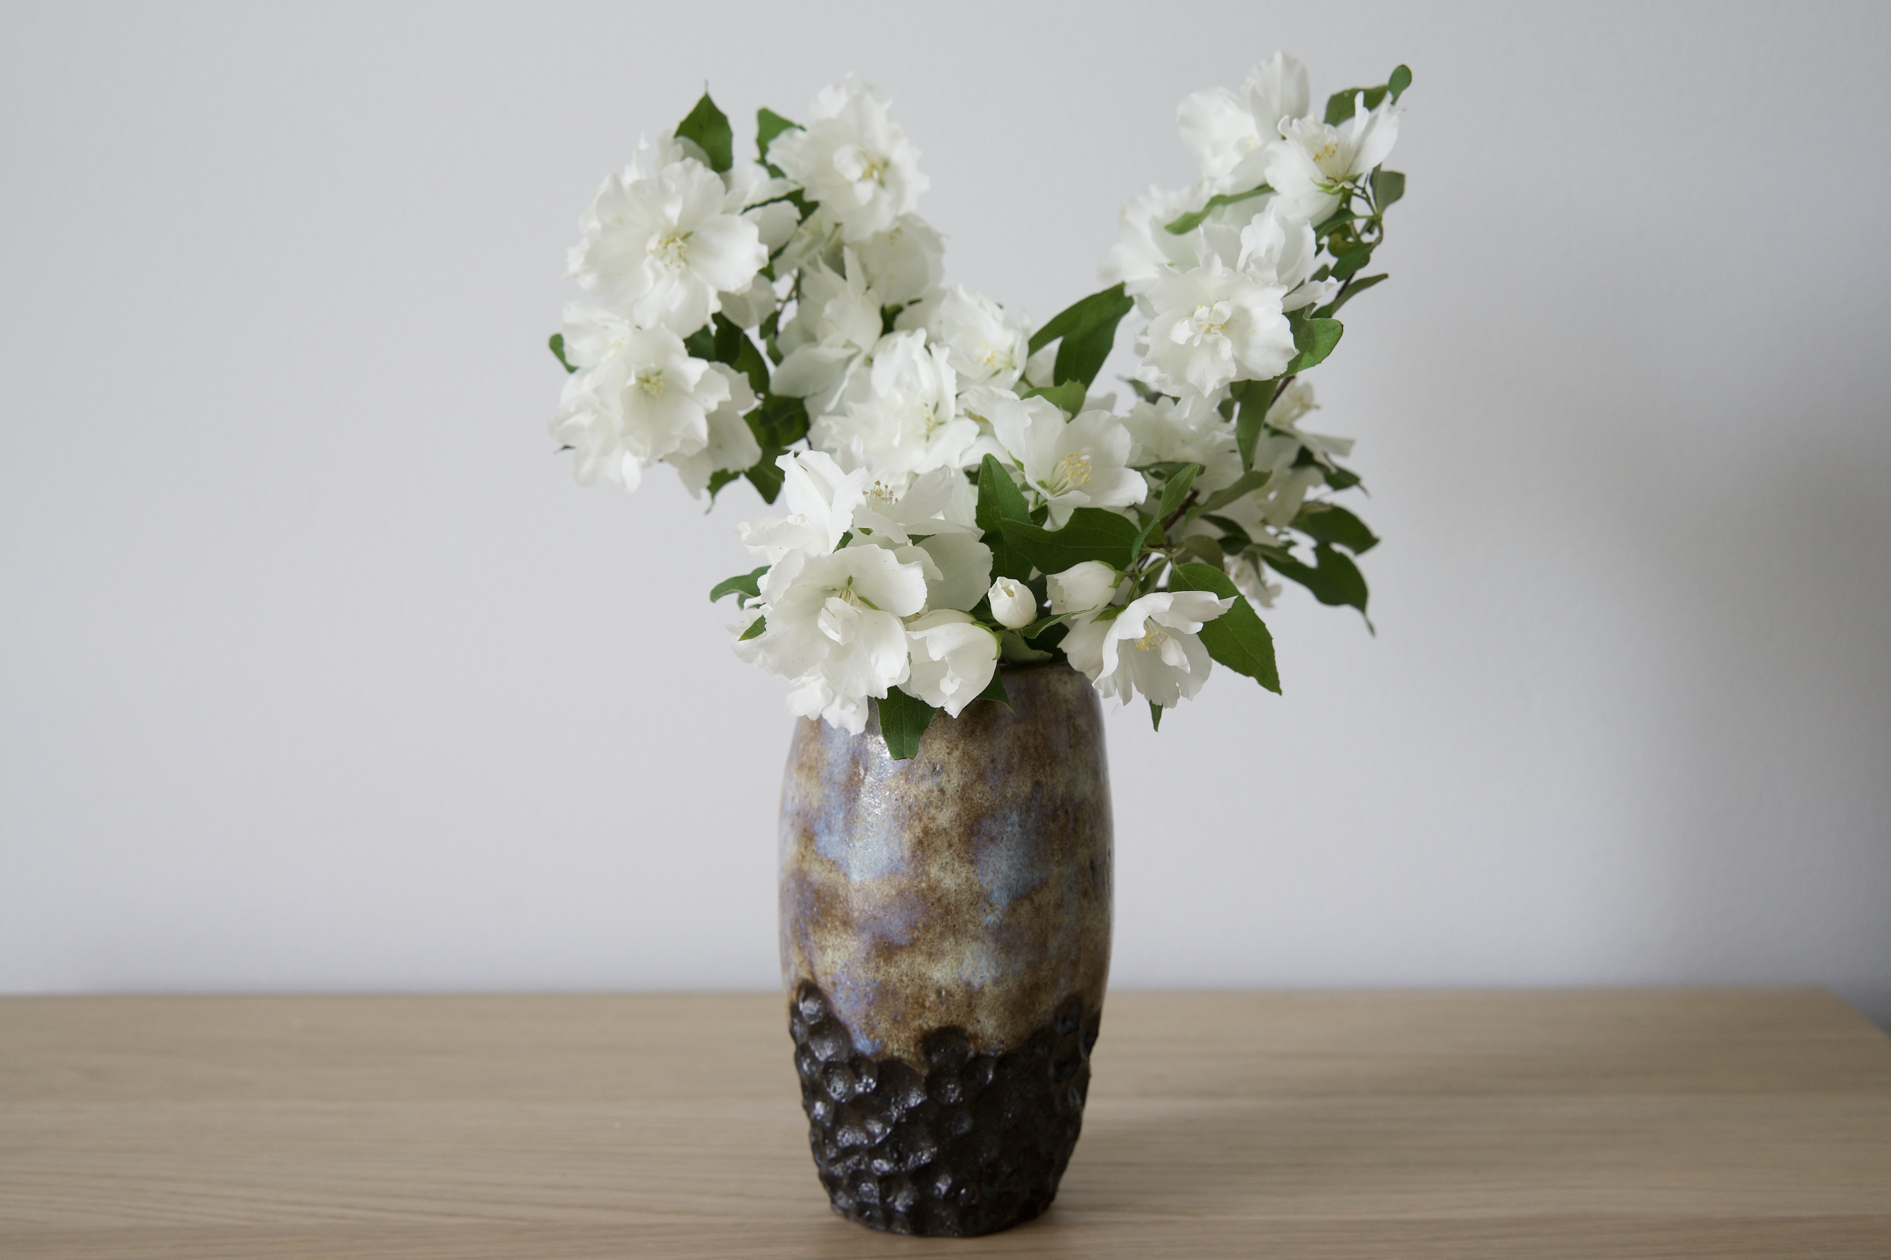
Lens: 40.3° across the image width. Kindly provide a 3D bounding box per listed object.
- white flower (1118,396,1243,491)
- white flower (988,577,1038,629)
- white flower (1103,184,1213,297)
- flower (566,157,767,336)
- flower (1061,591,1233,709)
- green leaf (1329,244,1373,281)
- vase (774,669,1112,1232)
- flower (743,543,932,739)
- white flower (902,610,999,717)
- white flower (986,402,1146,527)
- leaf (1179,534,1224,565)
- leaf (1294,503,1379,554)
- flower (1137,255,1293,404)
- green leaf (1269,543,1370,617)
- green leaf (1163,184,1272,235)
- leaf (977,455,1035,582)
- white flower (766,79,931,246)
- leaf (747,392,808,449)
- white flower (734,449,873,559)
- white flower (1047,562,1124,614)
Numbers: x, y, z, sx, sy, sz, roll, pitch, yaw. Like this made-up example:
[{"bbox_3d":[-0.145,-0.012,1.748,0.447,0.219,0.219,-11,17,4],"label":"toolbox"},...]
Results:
[{"bbox_3d":[0.075,-0.058,0.815,0.042,0.036,0.032,0,-21,0],"label":"white flower"},{"bbox_3d":[0.019,-0.008,0.720,0.013,0.015,0.013,-24,30,0],"label":"white flower"},{"bbox_3d":[0.069,-0.122,0.815,0.040,0.040,0.030,3,-11,26],"label":"white flower"},{"bbox_3d":[-0.092,-0.126,0.845,0.061,0.057,0.036,-1,-3,-6],"label":"flower"},{"bbox_3d":[0.057,0.005,0.722,0.045,0.034,0.030,-3,28,-25],"label":"flower"},{"bbox_3d":[0.138,-0.126,0.875,0.018,0.005,0.012,-34,52,-16],"label":"green leaf"},{"bbox_3d":[0.000,0.101,0.865,0.112,0.190,0.112,0,6,0],"label":"vase"},{"bbox_3d":[-0.032,0.003,0.745,0.052,0.053,0.030,-1,7,-6],"label":"flower"},{"bbox_3d":[0.001,0.009,0.697,0.025,0.027,0.025,1,26,42],"label":"white flower"},{"bbox_3d":[0.037,-0.050,0.775,0.046,0.038,0.032,-3,-11,-26],"label":"white flower"},{"bbox_3d":[0.087,-0.028,0.880,0.018,0.005,0.012,29,54,18],"label":"leaf"},{"bbox_3d":[0.120,-0.031,0.790,0.025,0.012,0.015,10,25,-7],"label":"leaf"},{"bbox_3d":[0.082,-0.091,0.775,0.047,0.044,0.026,1,3,6],"label":"flower"},{"bbox_3d":[0.113,-0.015,0.775,0.032,0.020,0.012,29,-12,21],"label":"green leaf"},{"bbox_3d":[0.090,-0.139,0.850,0.042,0.006,0.016,-24,25,-21],"label":"green leaf"},{"bbox_3d":[0.017,-0.032,0.725,0.015,0.036,0.011,-6,-5,-10],"label":"leaf"},{"bbox_3d":[-0.029,-0.142,0.780,0.047,0.047,0.030,-1,3,-14],"label":"white flower"},{"bbox_3d":[-0.050,-0.062,0.770,0.020,0.018,0.012,0,4,0],"label":"leaf"},{"bbox_3d":[-0.042,-0.036,0.770,0.042,0.039,0.032,4,-18,33],"label":"white flower"},{"bbox_3d":[0.038,-0.011,0.705,0.019,0.015,0.015,-2,5,-21],"label":"white flower"}]

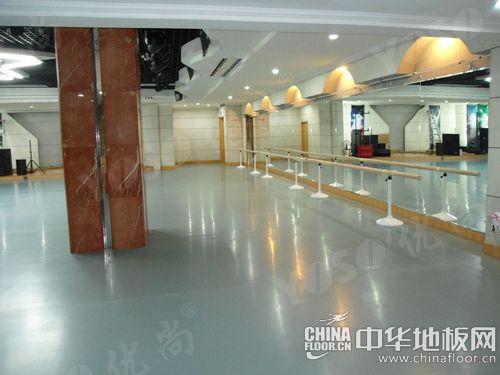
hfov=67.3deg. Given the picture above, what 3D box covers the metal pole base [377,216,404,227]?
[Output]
[{"bbox_3d":[2.344,0.539,6.266,0.430,0.100,0.430,-3,8,-12],"label":"metal pole base"}]

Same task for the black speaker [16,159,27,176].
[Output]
[{"bbox_3d":[-8.832,-0.768,14.491,0.330,0.610,0.320,-6,9,-28],"label":"black speaker"}]

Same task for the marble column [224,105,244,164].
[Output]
[{"bbox_3d":[-0.828,-2.656,19.038,0.920,3.030,0.700,-3,8,-12],"label":"marble column"}]

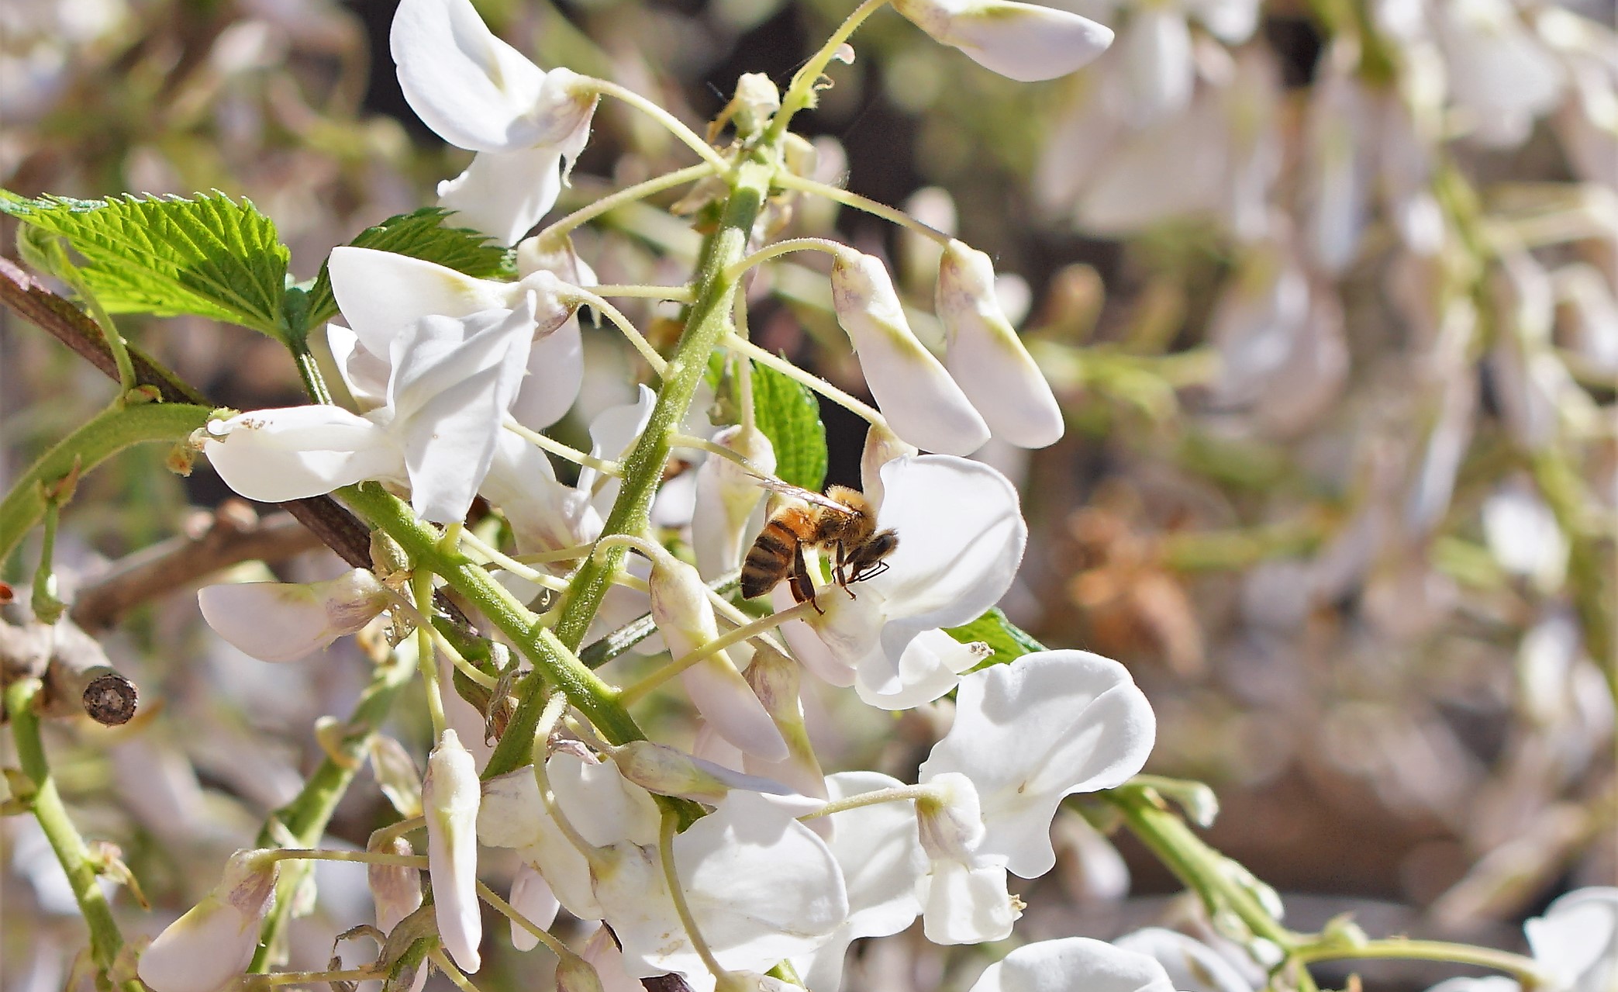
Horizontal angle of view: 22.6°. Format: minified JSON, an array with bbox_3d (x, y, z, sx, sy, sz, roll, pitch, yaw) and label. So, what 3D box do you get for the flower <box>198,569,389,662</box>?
[{"bbox_3d":[-0.040,0.009,0.317,0.015,0.007,0.005,5,0,-3],"label":"flower"}]

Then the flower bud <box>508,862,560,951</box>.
[{"bbox_3d":[-0.022,0.032,0.322,0.004,0.011,0.005,7,0,0],"label":"flower bud"}]

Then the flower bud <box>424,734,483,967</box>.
[{"bbox_3d":[-0.027,0.027,0.306,0.004,0.018,0.006,-5,0,0],"label":"flower bud"}]

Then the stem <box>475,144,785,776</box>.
[{"bbox_3d":[-0.015,-0.002,0.340,0.003,0.057,0.003,23,0,0],"label":"stem"}]

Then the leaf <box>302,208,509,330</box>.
[{"bbox_3d":[-0.036,-0.020,0.358,0.018,0.004,0.012,-10,46,-10],"label":"leaf"}]

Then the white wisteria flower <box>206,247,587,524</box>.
[{"bbox_3d":[-0.035,-0.009,0.342,0.031,0.022,0.018,0,0,-15],"label":"white wisteria flower"}]

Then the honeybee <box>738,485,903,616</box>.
[{"bbox_3d":[0.001,0.005,0.345,0.013,0.009,0.006,-18,0,-3],"label":"honeybee"}]

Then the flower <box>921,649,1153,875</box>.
[{"bbox_3d":[0.019,0.023,0.345,0.013,0.018,0.017,16,-4,-38],"label":"flower"}]

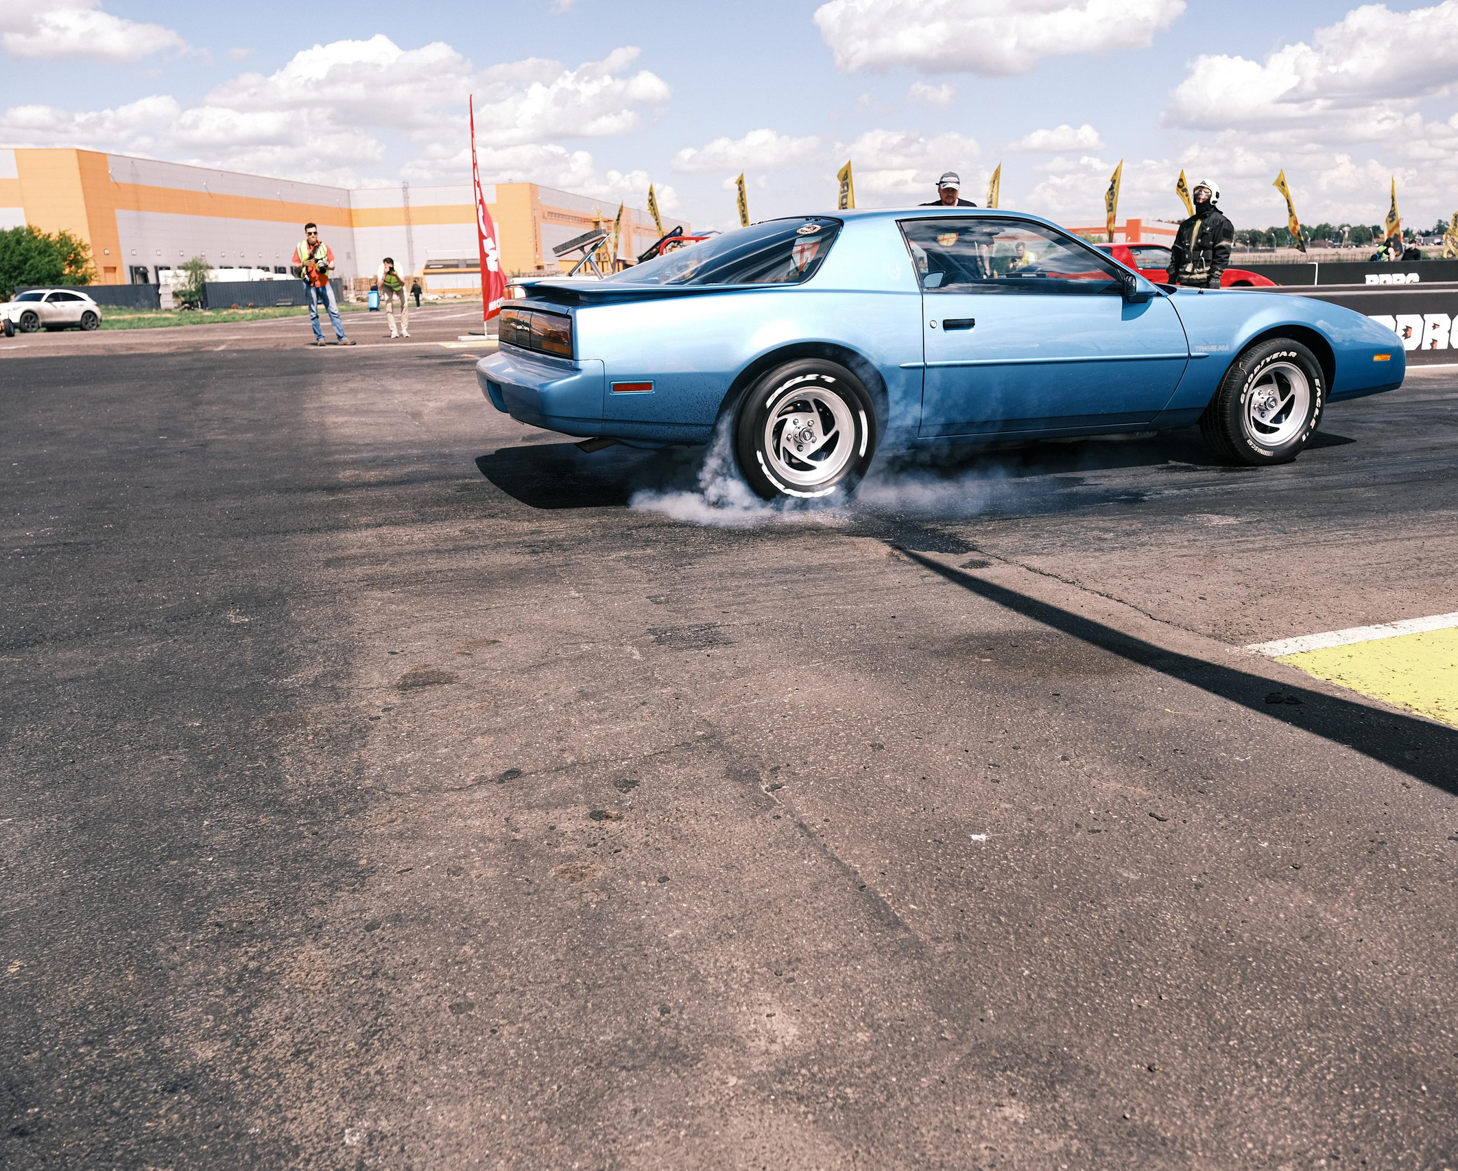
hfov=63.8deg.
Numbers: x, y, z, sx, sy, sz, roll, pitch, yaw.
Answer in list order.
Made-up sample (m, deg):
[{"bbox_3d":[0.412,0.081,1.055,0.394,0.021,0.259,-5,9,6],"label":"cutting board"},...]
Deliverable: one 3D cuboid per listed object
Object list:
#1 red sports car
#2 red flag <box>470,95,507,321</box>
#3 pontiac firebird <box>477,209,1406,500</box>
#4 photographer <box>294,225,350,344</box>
[{"bbox_3d":[6.450,-4.790,18.780,4.900,1.270,1.840,-7,16,-19],"label":"red sports car"},{"bbox_3d":[-3.973,-6.250,19.373,0.550,3.600,0.200,-4,15,-10],"label":"red flag"},{"bbox_3d":[1.182,-1.319,6.319,5.000,1.280,1.860,-6,16,-16],"label":"pontiac firebird"},{"bbox_3d":[-6.258,-4.645,18.115,0.720,1.830,0.500,-6,16,-17],"label":"photographer"}]

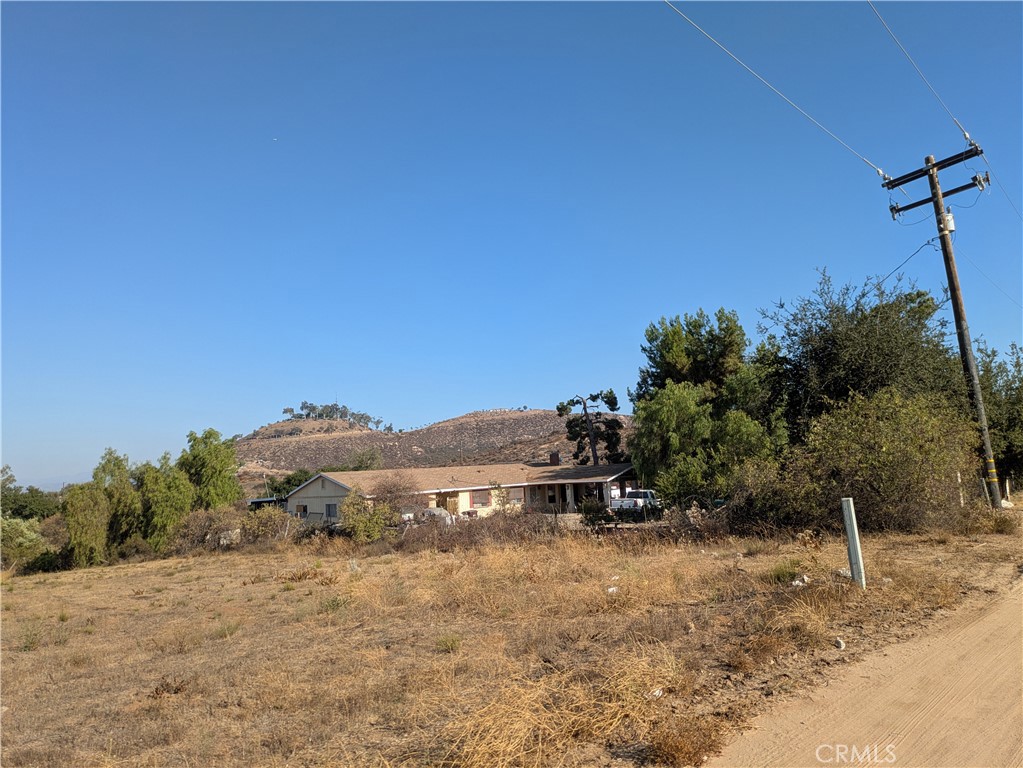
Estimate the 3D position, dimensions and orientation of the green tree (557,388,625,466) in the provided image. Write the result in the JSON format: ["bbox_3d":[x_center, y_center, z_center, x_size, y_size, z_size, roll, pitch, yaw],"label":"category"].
[{"bbox_3d":[7.255,5.844,66.729,6.110,10.570,6.110,-4,-7,6],"label":"green tree"}]

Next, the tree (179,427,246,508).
[{"bbox_3d":[-17.798,5.710,43.703,3.726,6.163,4.200,1,-7,-22],"label":"tree"}]

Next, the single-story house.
[{"bbox_3d":[-2.303,8.039,54.178,16.900,4.300,22.000,-9,-9,44],"label":"single-story house"}]

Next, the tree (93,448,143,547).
[{"bbox_3d":[-21.130,6.119,39.639,2.370,5.311,3.000,2,-8,-28],"label":"tree"}]

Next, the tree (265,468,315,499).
[{"bbox_3d":[-23.213,11.439,77.283,5.007,5.177,4.500,0,-7,-17],"label":"tree"}]

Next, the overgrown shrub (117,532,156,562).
[{"bbox_3d":[-20.982,9.091,41.354,2.000,1.540,1.700,0,-7,-27],"label":"overgrown shrub"}]

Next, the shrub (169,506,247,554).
[{"bbox_3d":[-17.448,8.403,42.419,3.930,2.710,2.950,0,-7,-22],"label":"shrub"}]

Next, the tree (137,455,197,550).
[{"bbox_3d":[-20.588,7.048,44.106,3.350,5.910,3.350,0,-7,-25],"label":"tree"}]

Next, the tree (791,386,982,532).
[{"bbox_3d":[9.065,1.714,17.887,4.056,3.222,4.000,-5,-8,26],"label":"tree"}]

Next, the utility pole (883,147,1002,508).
[{"bbox_3d":[12.893,-1.643,21.092,2.550,10.269,0.650,-13,-9,42],"label":"utility pole"}]

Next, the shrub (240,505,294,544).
[{"bbox_3d":[-11.113,6.370,33.526,2.240,1.788,2.300,0,-7,-18],"label":"shrub"}]

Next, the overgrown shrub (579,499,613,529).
[{"bbox_3d":[4.819,7.427,42.398,1.930,1.690,1.840,-4,-7,6],"label":"overgrown shrub"}]

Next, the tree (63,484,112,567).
[{"bbox_3d":[-23.587,7.782,41.018,2.380,4.600,2.380,1,-8,-30],"label":"tree"}]

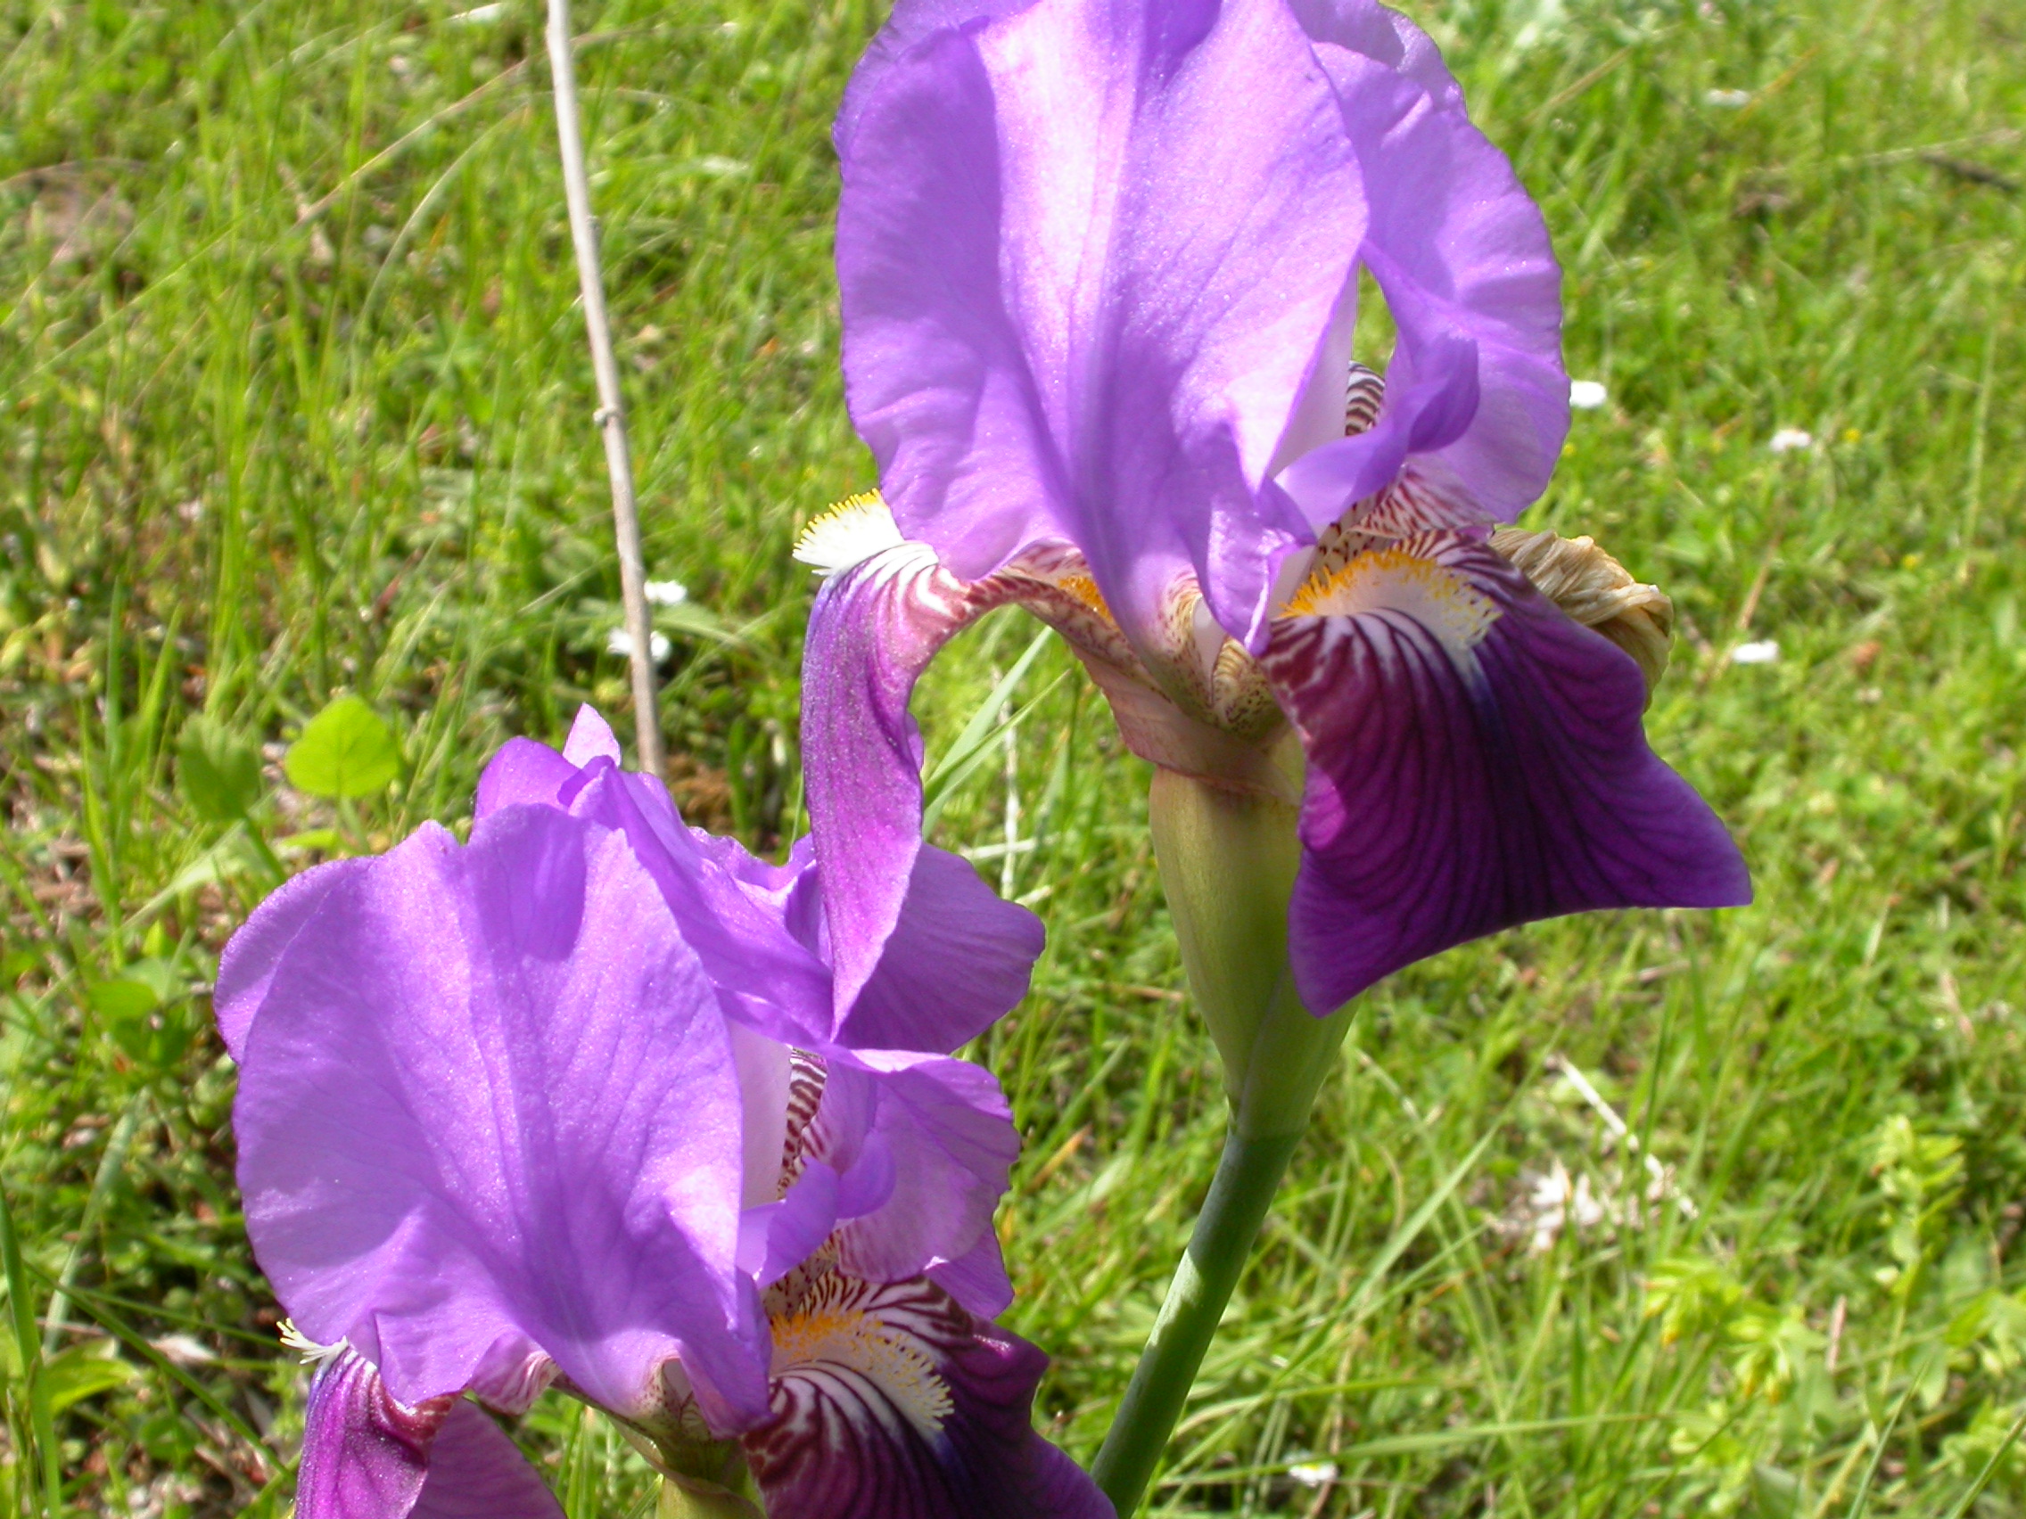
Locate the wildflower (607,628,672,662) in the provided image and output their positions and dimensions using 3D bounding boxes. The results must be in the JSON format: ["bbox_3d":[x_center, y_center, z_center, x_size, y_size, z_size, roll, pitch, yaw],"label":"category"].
[{"bbox_3d":[-0.144,-0.044,1.350,0.025,0.009,0.022,0,32,0],"label":"wildflower"}]

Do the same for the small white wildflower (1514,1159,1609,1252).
[{"bbox_3d":[0.169,0.137,1.080,0.029,0.019,0.026,0,32,0],"label":"small white wildflower"}]

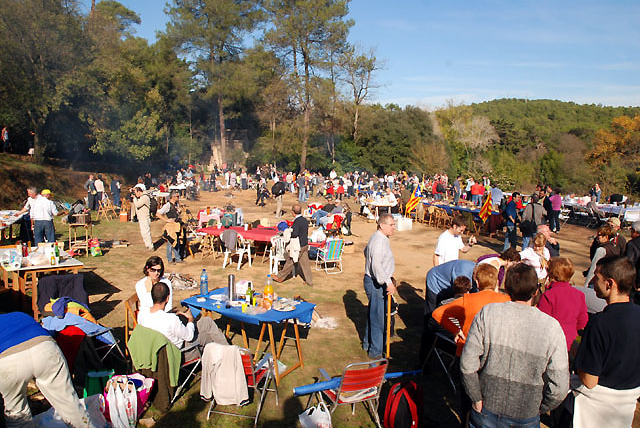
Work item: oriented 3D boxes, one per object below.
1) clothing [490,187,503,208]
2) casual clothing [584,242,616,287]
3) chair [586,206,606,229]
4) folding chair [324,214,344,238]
[{"bbox_3d":[6.725,-0.666,18.300,0.480,0.680,0.320,2,5,20],"label":"clothing"},{"bbox_3d":[3.907,0.707,6.607,0.400,0.600,0.480,-3,7,-30],"label":"casual clothing"},{"bbox_3d":[10.083,0.076,17.536,0.580,0.880,0.620,6,8,45],"label":"chair"},{"bbox_3d":[0.448,0.349,15.000,0.600,0.800,0.550,-1,6,-24],"label":"folding chair"}]

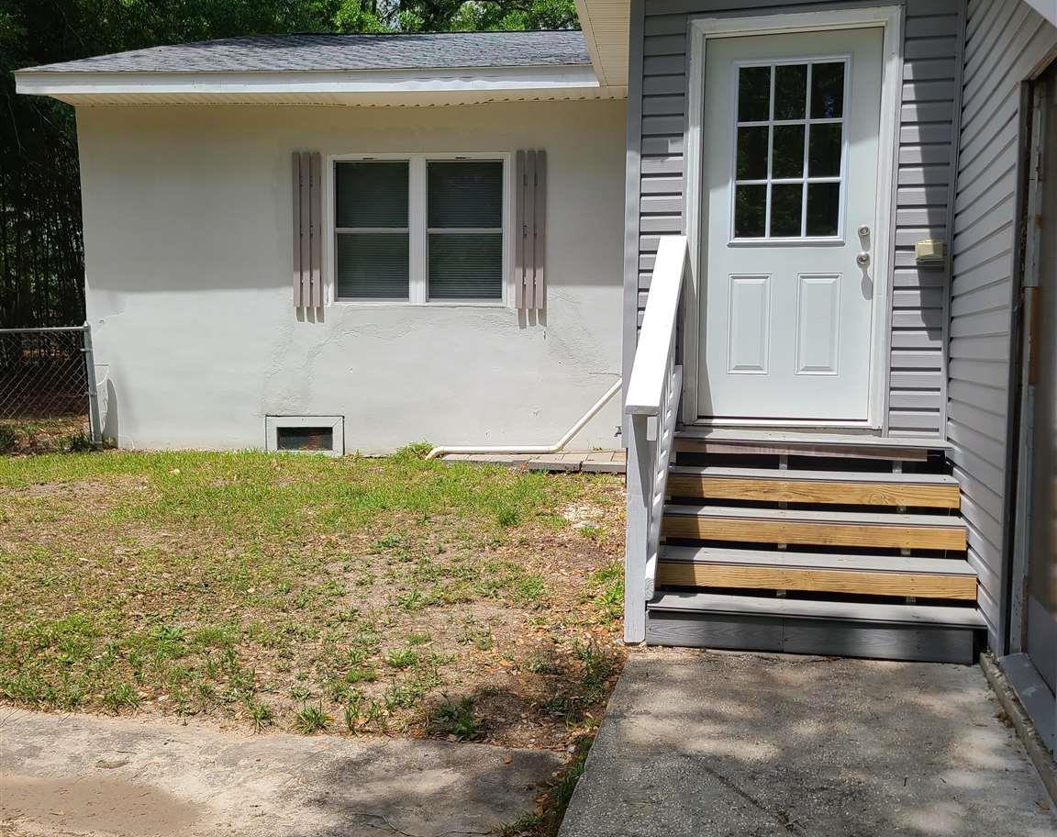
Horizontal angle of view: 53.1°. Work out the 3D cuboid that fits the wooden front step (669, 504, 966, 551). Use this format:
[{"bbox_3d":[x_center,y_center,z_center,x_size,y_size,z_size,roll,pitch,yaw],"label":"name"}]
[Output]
[{"bbox_3d":[1.317,0.512,4.964,1.342,0.118,0.285,2,4,14],"label":"wooden front step"}]

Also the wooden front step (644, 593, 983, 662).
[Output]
[{"bbox_3d":[1.179,0.873,4.450,1.328,0.163,0.285,2,4,14],"label":"wooden front step"}]

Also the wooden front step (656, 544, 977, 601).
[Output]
[{"bbox_3d":[1.252,0.684,4.700,1.332,0.115,0.290,2,4,14],"label":"wooden front step"}]

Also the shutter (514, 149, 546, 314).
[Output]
[{"bbox_3d":[0.019,-1.560,8.767,0.254,1.305,0.045,1,4,5],"label":"shutter"}]

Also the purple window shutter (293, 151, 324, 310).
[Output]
[{"bbox_3d":[-1.858,-1.588,8.931,0.261,1.301,0.045,1,4,5],"label":"purple window shutter"}]

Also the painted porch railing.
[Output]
[{"bbox_3d":[0.625,-0.005,5.042,0.145,1.837,1.280,2,4,14],"label":"painted porch railing"}]

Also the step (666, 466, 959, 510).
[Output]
[{"bbox_3d":[1.378,0.337,5.199,1.347,0.120,0.285,2,4,14],"label":"step"}]

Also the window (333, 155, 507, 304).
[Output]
[{"bbox_3d":[-0.900,-1.578,8.895,1.505,1.248,0.100,1,4,5],"label":"window"}]

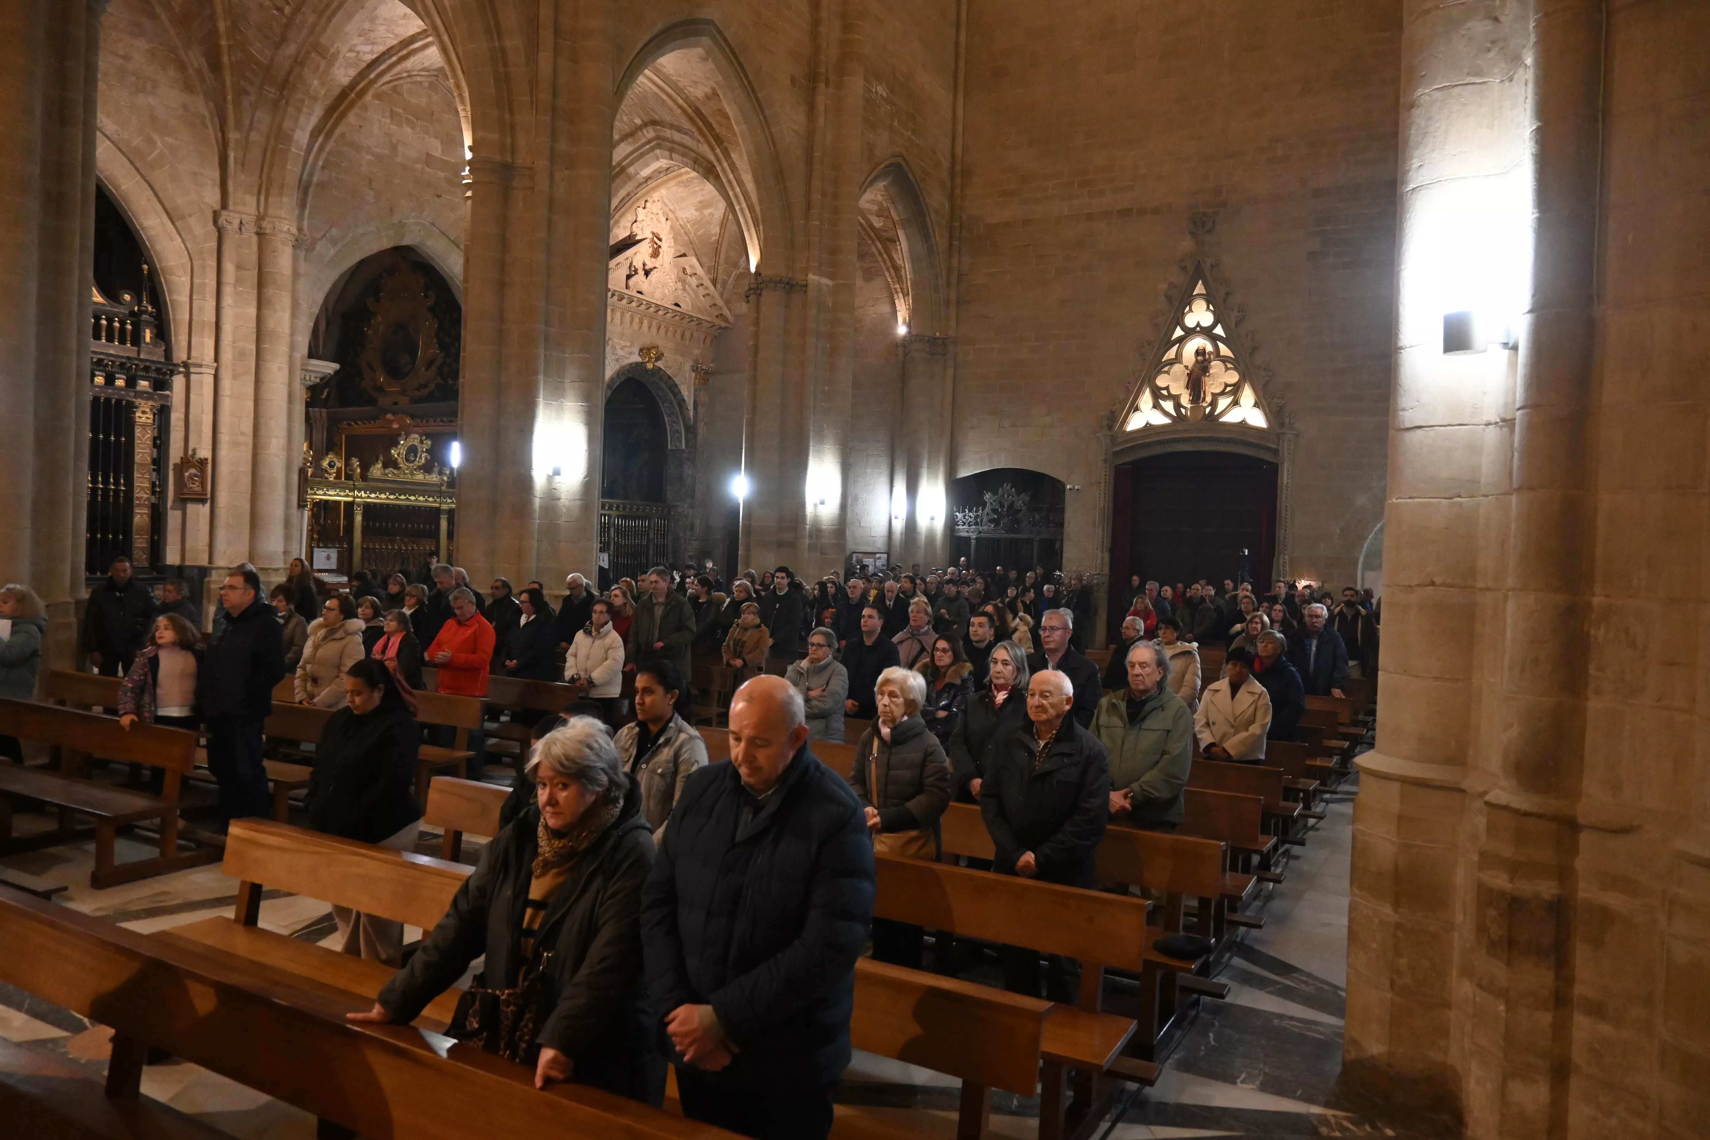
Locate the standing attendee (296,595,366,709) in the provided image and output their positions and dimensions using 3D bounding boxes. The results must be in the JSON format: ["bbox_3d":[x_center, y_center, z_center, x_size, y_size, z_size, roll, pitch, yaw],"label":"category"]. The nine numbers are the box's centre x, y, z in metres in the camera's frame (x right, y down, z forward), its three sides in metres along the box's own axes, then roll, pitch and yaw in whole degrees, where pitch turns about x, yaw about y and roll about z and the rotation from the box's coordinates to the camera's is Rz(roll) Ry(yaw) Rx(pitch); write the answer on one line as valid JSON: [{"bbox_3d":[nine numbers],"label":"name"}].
[{"bbox_3d":[-3.791,0.965,8.221,0.480,1.604,0.350,2,1,30],"label":"standing attendee"}]

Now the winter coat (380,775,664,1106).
[{"bbox_3d":[-0.783,0.943,2.852,0.720,0.880,0.480,2,0,24],"label":"winter coat"}]

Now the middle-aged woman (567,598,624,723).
[{"bbox_3d":[-2.380,1.051,10.442,0.500,1.577,0.380,2,1,27],"label":"middle-aged woman"}]

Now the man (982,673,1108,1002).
[{"bbox_3d":[0.780,1.214,4.744,0.510,1.608,0.370,2,1,27],"label":"man"}]

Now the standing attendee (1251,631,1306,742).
[{"bbox_3d":[3.099,1.250,8.465,0.500,1.600,0.380,2,1,27],"label":"standing attendee"}]

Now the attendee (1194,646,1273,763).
[{"bbox_3d":[2.395,1.240,7.252,0.490,1.512,0.330,2,1,26],"label":"attendee"}]

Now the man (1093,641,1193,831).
[{"bbox_3d":[1.370,1.171,5.468,0.535,1.663,0.376,2,1,30],"label":"man"}]

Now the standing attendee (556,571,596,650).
[{"bbox_3d":[-3.268,0.916,13.376,0.500,1.760,0.340,2,1,28],"label":"standing attendee"}]

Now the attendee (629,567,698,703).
[{"bbox_3d":[-1.915,0.933,11.390,0.580,1.870,0.370,2,1,22],"label":"attendee"}]

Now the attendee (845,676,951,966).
[{"bbox_3d":[0.181,1.182,4.882,0.460,1.543,0.330,2,1,29],"label":"attendee"}]

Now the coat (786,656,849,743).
[{"bbox_3d":[-0.247,0.949,7.589,0.480,0.760,0.340,2,1,27],"label":"coat"}]

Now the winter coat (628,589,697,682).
[{"bbox_3d":[-1.832,0.619,10.820,0.580,0.870,0.380,2,1,15],"label":"winter coat"}]

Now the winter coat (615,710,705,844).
[{"bbox_3d":[-0.731,0.895,4.318,0.420,0.670,0.270,2,1,28],"label":"winter coat"}]

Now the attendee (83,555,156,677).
[{"bbox_3d":[-6.821,0.784,10.577,0.554,1.822,0.356,2,0,-24],"label":"attendee"}]

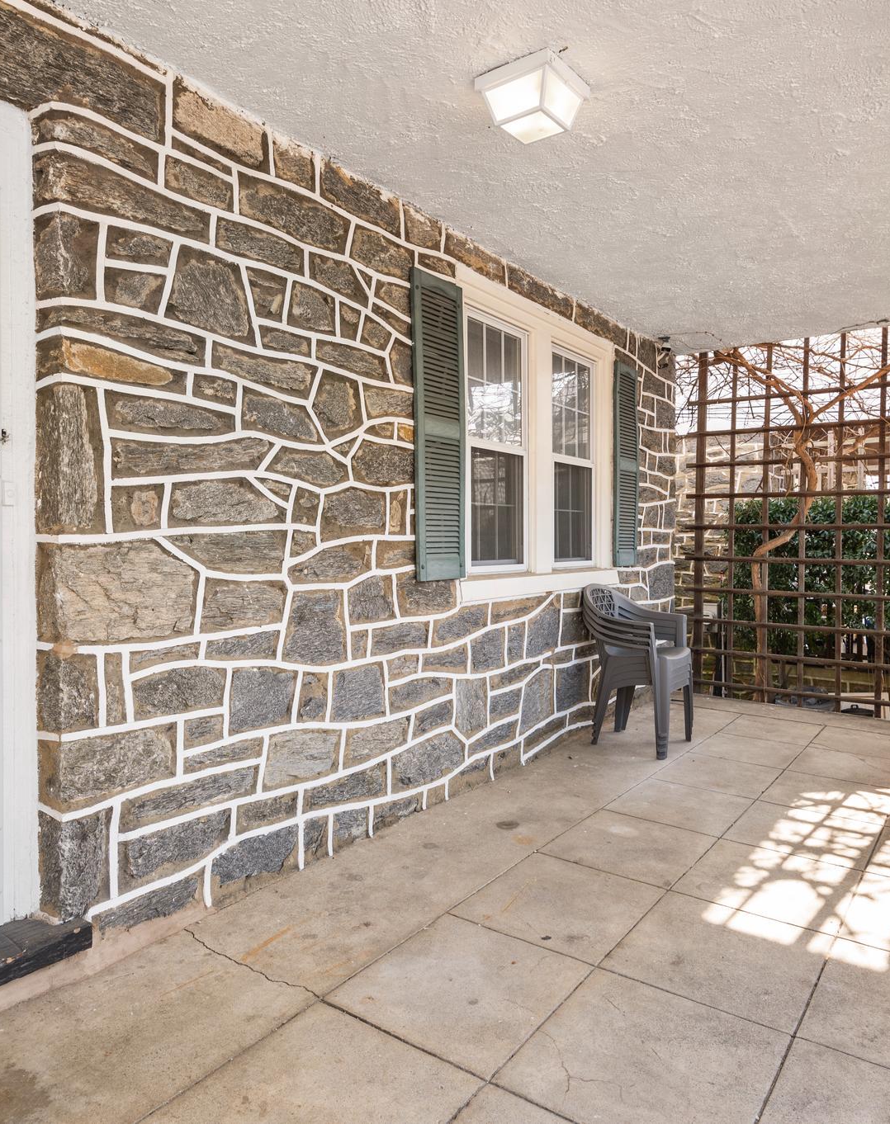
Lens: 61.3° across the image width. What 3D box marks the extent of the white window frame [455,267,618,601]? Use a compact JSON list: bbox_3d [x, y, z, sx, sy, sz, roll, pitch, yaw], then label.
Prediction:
[{"bbox_3d":[0.624,-0.655,4.480,0.140,1.660,1.890,0,1,37],"label":"white window frame"}]

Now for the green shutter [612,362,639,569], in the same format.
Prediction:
[{"bbox_3d":[1.313,-0.683,5.337,0.040,1.430,0.390,0,1,37],"label":"green shutter"}]

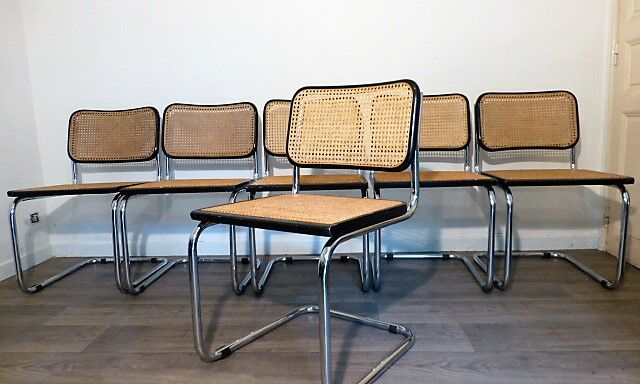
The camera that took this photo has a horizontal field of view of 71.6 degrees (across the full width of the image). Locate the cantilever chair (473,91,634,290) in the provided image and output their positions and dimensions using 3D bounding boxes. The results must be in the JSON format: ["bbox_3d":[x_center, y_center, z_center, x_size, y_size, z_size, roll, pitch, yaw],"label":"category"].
[{"bbox_3d":[0.950,-0.033,1.903,0.468,0.800,0.536,-1,8,5],"label":"cantilever chair"}]

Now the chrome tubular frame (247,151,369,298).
[{"bbox_3d":[-0.035,0.056,1.940,0.460,0.670,0.526,-1,8,3],"label":"chrome tubular frame"}]

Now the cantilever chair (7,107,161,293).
[{"bbox_3d":[-1.012,0.008,2.014,0.468,0.800,0.536,-1,8,4],"label":"cantilever chair"}]

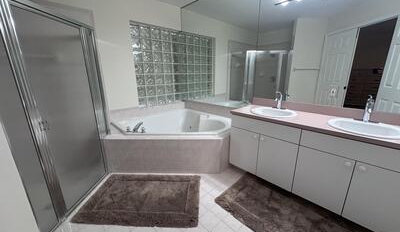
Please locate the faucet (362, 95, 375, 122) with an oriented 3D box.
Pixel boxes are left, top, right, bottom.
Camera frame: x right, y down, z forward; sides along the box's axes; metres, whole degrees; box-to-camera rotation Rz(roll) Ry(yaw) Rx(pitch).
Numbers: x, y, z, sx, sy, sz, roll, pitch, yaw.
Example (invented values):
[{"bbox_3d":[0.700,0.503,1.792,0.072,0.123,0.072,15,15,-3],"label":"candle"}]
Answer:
[{"bbox_3d":[1.467,-0.036,1.404,0.145,0.220,0.065,-15,20,-41],"label":"faucet"}]

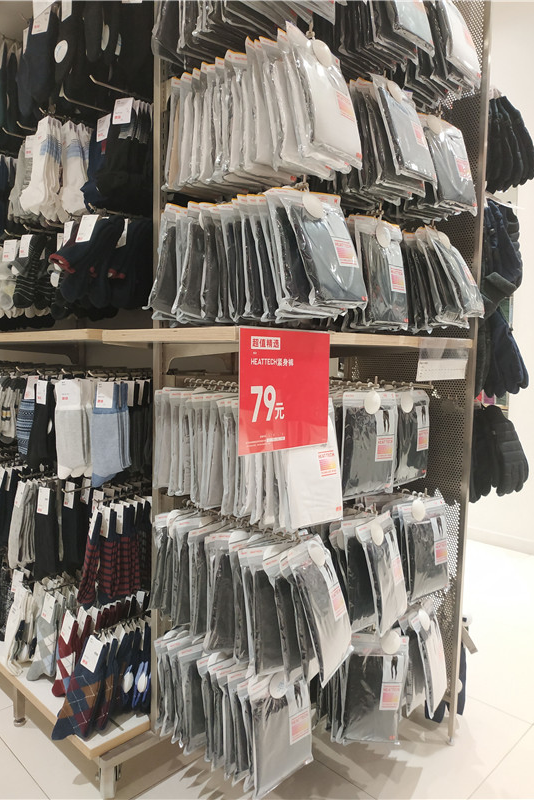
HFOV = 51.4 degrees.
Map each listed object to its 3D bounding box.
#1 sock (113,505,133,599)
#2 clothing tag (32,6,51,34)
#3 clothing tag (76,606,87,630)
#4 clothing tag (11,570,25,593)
[{"bbox_3d":[-0.380,0.402,1.470,0.065,0.235,0.025,3,5,28],"label":"sock"},{"bbox_3d":[-0.617,-1.040,1.520,0.048,0.075,0.006,3,-8,17],"label":"clothing tag"},{"bbox_3d":[-0.493,0.591,1.475,0.004,0.066,0.045,17,-3,-37],"label":"clothing tag"},{"bbox_3d":[-0.765,0.560,1.705,0.045,0.066,0.004,1,-8,30],"label":"clothing tag"}]

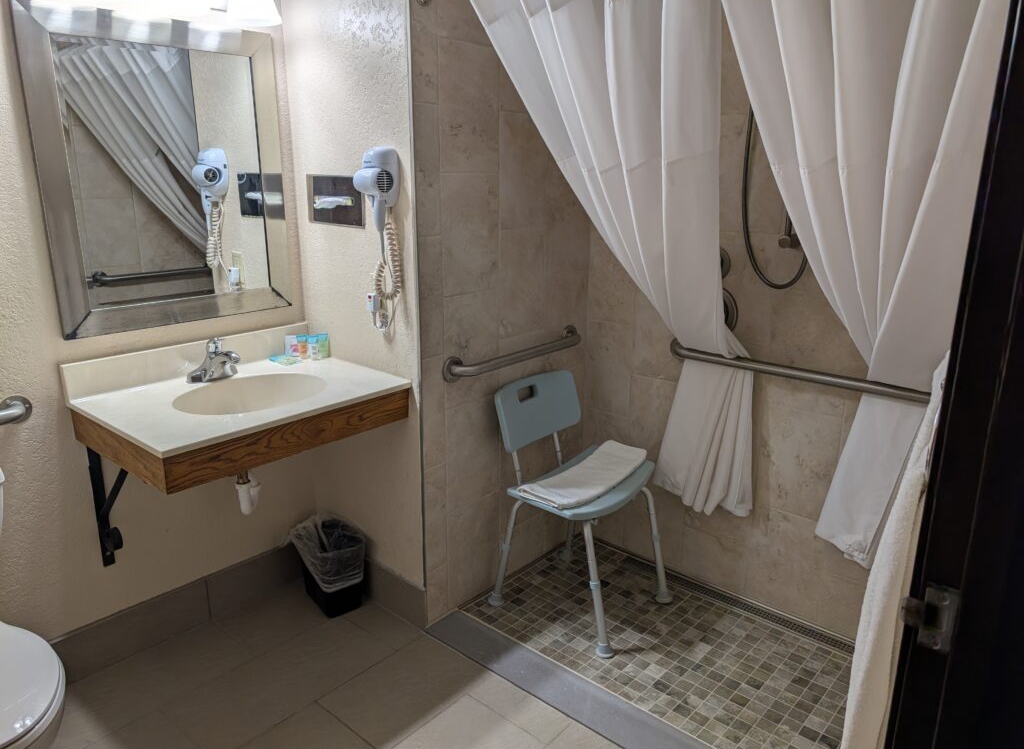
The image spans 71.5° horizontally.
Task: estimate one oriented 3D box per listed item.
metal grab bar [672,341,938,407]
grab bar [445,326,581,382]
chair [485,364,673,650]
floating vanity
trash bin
[{"bbox_3d":[0.939,0.007,2.238,1.020,0.081,0.077,13,20,39],"label":"metal grab bar"},{"bbox_3d":[0.044,-0.075,2.462,0.077,0.081,0.700,13,20,39],"label":"grab bar"},{"bbox_3d":[0.257,0.426,2.455,0.510,0.800,0.530,13,20,39],"label":"chair"},{"bbox_3d":[-0.759,0.247,2.105,0.560,0.618,0.765,13,20,39],"label":"floating vanity"},{"bbox_3d":[-0.639,0.683,2.510,0.175,0.265,0.245,-12,20,-39],"label":"trash bin"}]

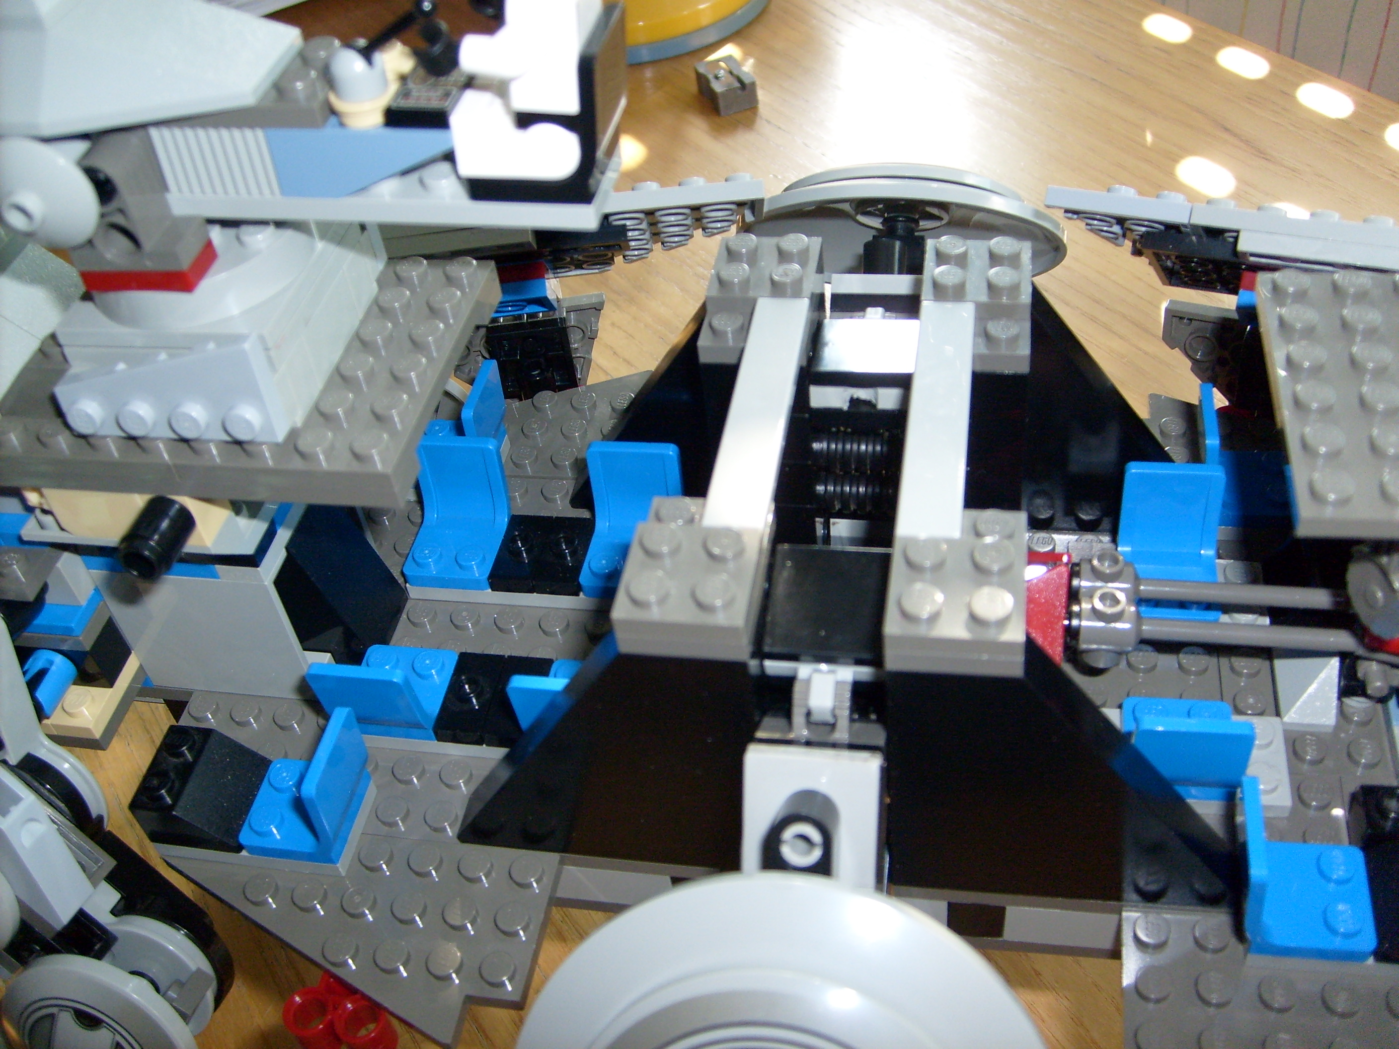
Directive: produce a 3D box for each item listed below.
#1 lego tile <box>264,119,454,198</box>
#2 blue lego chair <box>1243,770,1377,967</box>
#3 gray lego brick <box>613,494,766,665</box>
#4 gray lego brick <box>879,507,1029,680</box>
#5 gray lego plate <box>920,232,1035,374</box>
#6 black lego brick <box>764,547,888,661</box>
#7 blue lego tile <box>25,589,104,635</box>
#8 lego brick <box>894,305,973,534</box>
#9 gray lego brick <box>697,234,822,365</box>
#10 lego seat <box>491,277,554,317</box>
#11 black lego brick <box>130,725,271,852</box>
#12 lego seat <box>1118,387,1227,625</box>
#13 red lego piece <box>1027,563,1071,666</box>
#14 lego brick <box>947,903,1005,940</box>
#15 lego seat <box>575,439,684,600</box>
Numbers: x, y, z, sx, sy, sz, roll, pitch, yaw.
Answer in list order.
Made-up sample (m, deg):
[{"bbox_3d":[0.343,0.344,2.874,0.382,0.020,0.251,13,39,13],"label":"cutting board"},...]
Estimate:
[{"bbox_3d":[-0.039,-0.048,0.176,0.024,0.010,0.011,4,43,11],"label":"lego tile"},{"bbox_3d":[0.076,0.043,0.178,0.019,0.018,0.016,3,45,12],"label":"blue lego chair"},{"bbox_3d":[0.000,0.005,0.176,0.016,0.008,0.024,3,45,11],"label":"gray lego brick"},{"bbox_3d":[0.031,0.006,0.170,0.016,0.008,0.024,3,45,12],"label":"gray lego brick"},{"bbox_3d":[0.041,-0.033,0.208,0.016,0.008,0.024,3,45,11],"label":"gray lego plate"},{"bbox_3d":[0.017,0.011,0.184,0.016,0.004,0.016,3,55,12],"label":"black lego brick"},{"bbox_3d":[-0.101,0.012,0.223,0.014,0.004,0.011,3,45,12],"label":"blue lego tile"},{"bbox_3d":[0.032,-0.014,0.189,0.008,0.003,0.048,3,45,11],"label":"lego brick"},{"bbox_3d":[0.009,-0.035,0.216,0.016,0.008,0.024,3,45,12],"label":"gray lego brick"},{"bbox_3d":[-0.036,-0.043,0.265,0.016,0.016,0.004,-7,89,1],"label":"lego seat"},{"bbox_3d":[-0.075,0.040,0.214,0.016,0.011,0.016,3,45,12],"label":"black lego brick"},{"bbox_3d":[0.074,0.004,0.221,0.016,0.018,0.019,3,45,12],"label":"lego seat"},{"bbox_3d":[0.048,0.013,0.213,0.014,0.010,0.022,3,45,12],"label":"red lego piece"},{"bbox_3d":[0.040,0.054,0.205,0.008,0.010,0.008,3,45,12],"label":"lego brick"},{"bbox_3d":[-0.012,0.000,0.244,0.016,0.019,0.018,3,45,11],"label":"lego seat"}]

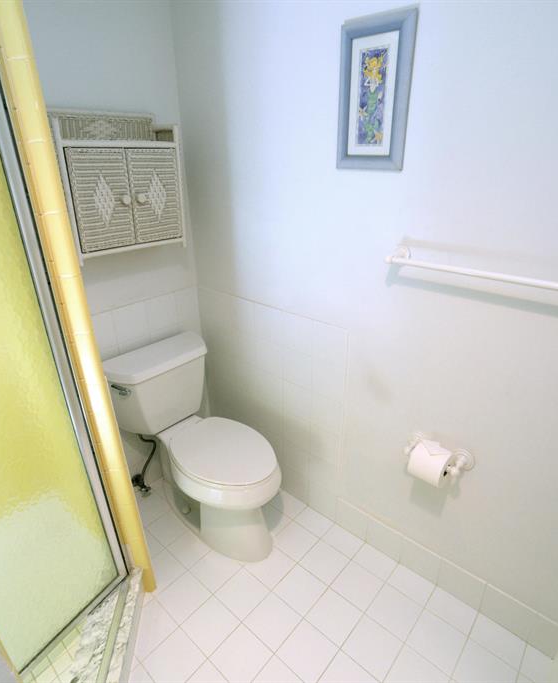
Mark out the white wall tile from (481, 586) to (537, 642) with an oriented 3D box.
[{"bbox_3d":[0.774,0.908,1.335,0.152,0.141,0.010,17,28,39],"label":"white wall tile"}]

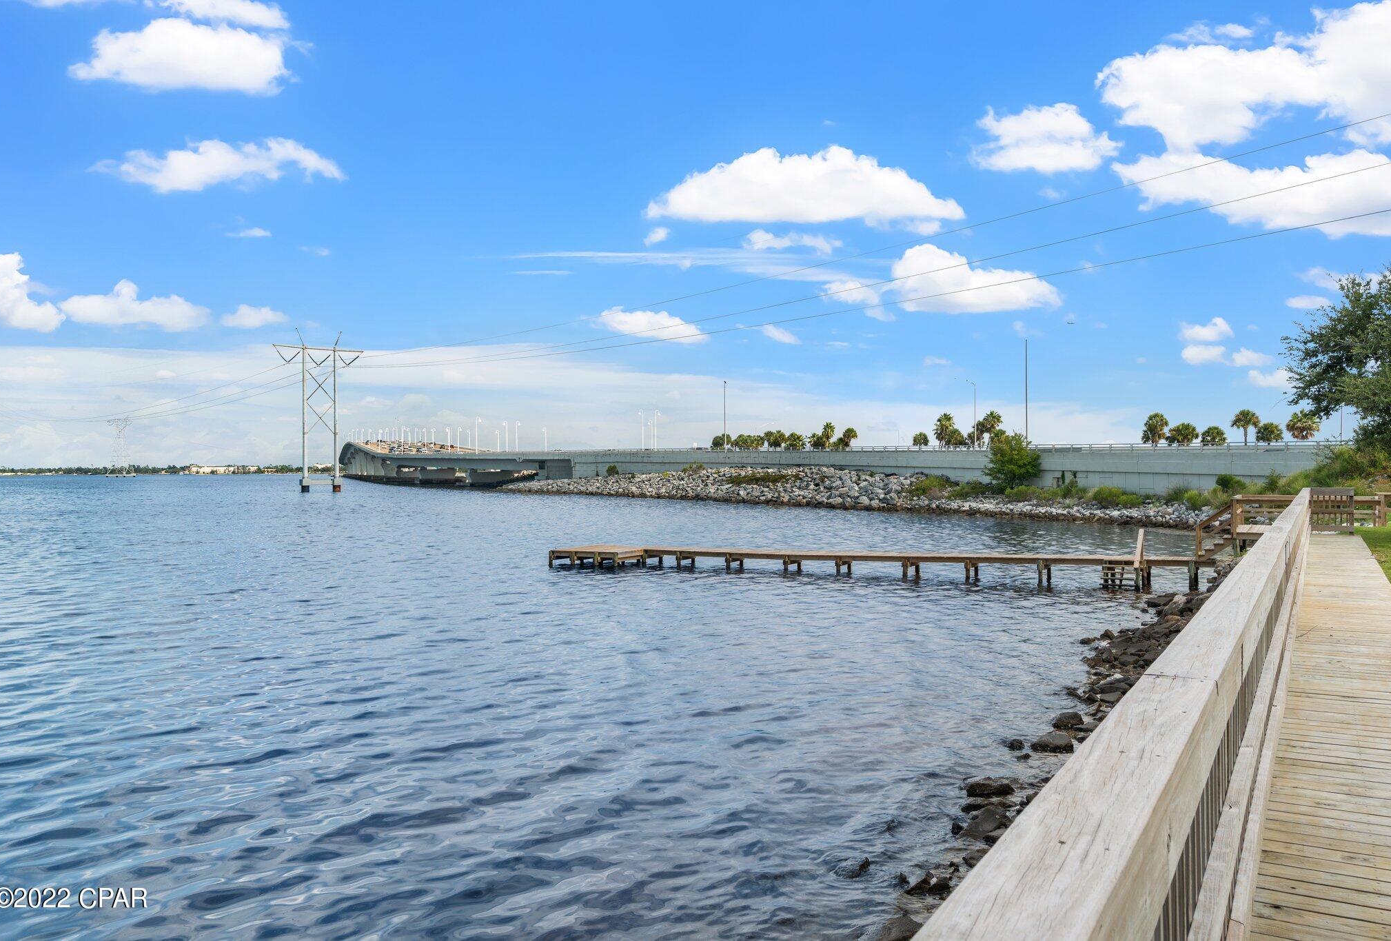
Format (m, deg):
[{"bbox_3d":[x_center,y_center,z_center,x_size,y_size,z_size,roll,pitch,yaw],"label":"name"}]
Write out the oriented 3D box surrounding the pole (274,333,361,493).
[{"bbox_3d":[-72.932,-11.089,205.000,17.400,30.750,1.700,0,0,-37],"label":"pole"}]

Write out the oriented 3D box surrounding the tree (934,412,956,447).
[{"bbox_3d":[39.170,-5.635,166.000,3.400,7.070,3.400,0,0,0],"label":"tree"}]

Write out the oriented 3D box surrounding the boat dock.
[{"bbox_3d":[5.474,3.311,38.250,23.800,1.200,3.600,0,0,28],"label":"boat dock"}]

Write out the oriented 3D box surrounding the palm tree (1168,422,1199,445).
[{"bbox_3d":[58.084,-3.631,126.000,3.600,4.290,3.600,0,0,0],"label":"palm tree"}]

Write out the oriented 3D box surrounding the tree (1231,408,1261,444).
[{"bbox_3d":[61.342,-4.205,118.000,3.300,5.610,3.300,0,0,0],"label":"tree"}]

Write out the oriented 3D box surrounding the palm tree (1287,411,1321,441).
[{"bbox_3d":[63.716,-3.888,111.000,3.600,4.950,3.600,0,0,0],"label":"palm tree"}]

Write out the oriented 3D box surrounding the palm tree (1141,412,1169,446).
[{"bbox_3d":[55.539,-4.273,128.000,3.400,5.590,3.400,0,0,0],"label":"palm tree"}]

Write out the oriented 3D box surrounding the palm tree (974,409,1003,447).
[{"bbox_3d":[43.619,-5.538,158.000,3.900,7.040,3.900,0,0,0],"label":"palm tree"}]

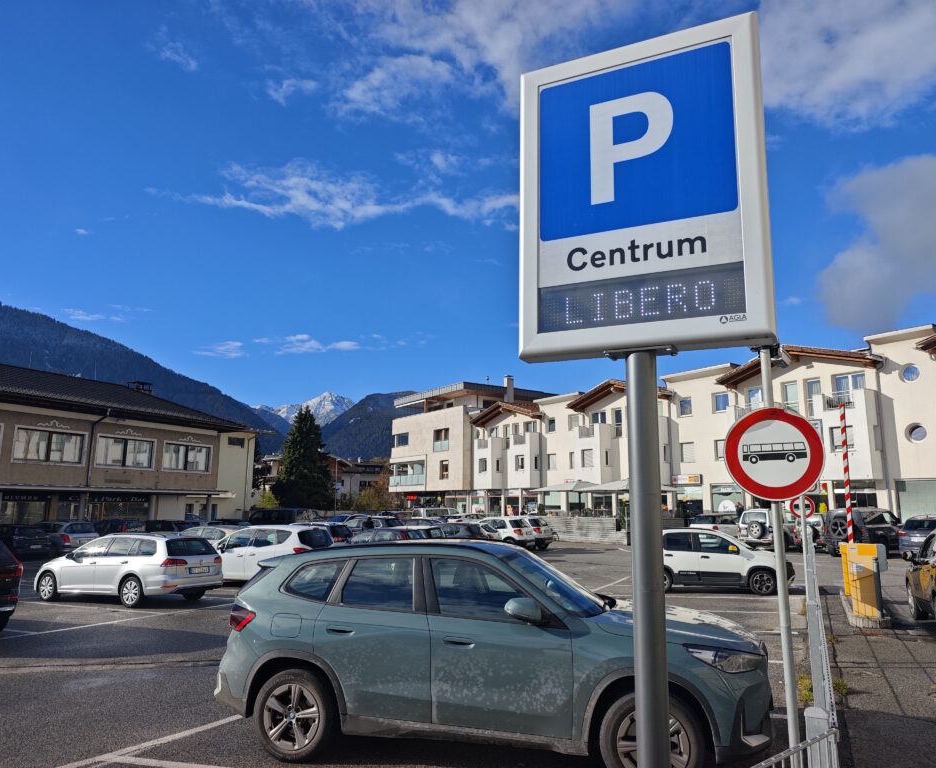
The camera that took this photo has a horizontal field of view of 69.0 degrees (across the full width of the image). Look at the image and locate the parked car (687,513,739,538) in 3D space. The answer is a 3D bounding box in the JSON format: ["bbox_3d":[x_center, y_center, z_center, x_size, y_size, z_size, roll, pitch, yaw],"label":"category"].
[{"bbox_3d":[13.848,7.798,36.114,4.300,1.620,1.820,7,-12,-33],"label":"parked car"}]

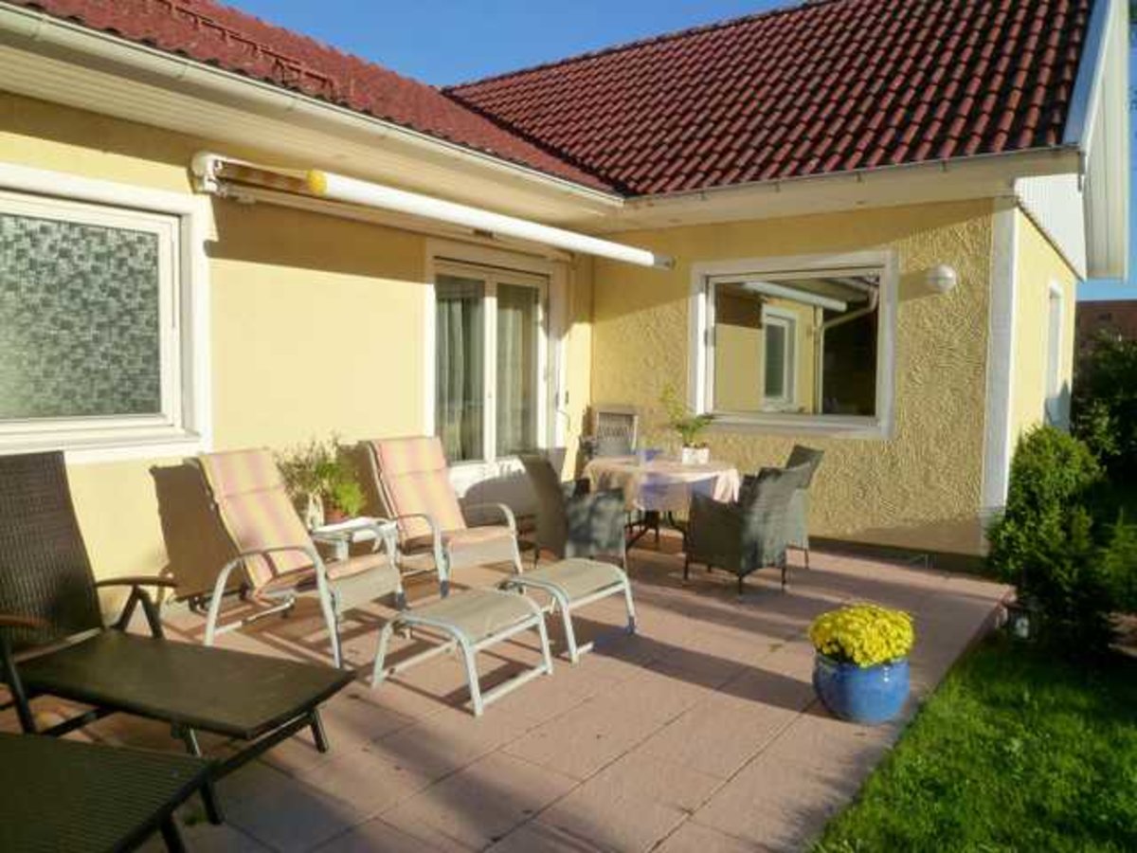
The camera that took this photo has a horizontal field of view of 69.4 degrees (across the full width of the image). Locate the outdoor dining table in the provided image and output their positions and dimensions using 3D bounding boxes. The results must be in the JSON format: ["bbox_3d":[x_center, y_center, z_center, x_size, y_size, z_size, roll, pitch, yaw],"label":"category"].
[{"bbox_3d":[0.700,0.673,6.447,1.218,0.739,1.218,0,4,0],"label":"outdoor dining table"}]

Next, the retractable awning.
[{"bbox_3d":[-0.649,-1.422,5.780,1.029,0.319,3.712,3,5,36],"label":"retractable awning"}]

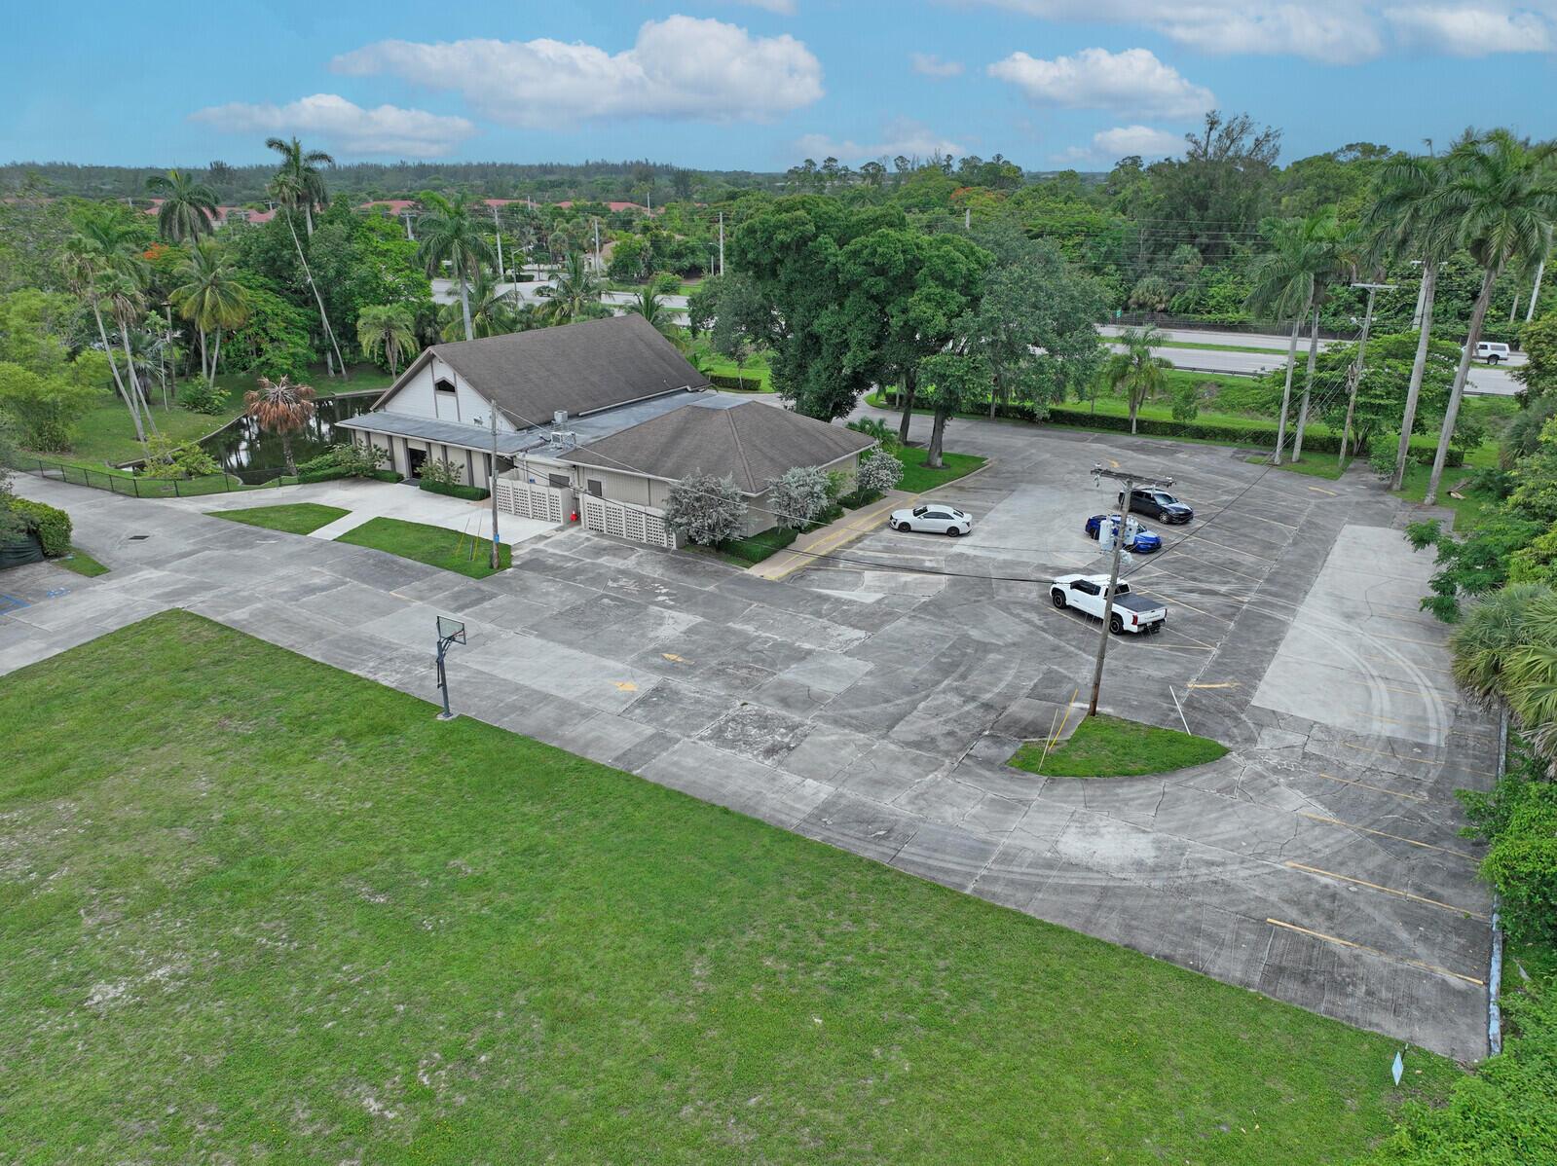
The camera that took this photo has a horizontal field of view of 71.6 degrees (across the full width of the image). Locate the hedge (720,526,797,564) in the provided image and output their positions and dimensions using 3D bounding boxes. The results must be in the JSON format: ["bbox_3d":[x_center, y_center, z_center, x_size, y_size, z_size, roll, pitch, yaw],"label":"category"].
[{"bbox_3d":[-1.370,-2.405,63.619,2.800,0.750,4.600,12,24,29],"label":"hedge"}]

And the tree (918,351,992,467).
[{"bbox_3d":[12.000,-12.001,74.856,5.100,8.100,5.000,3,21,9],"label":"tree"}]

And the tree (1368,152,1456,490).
[{"bbox_3d":[39.300,-15.812,67.187,6.200,20.700,6.000,12,24,28],"label":"tree"}]

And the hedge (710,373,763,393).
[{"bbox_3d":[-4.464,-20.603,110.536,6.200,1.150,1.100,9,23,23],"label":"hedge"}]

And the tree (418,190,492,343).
[{"bbox_3d":[-29.934,-27.784,102.475,7.000,17.920,7.000,-6,22,-15],"label":"tree"}]

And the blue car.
[{"bbox_3d":[19.320,-2.876,60.360,1.800,1.420,4.300,-12,24,-28],"label":"blue car"}]

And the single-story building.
[{"bbox_3d":[-10.321,-12.999,77.192,34.900,8.650,24.300,12,24,29],"label":"single-story building"}]

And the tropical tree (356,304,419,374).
[{"bbox_3d":[-38.100,-23.564,105.765,6.000,7.600,5.800,-7,22,-18],"label":"tropical tree"}]

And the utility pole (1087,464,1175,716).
[{"bbox_3d":[12.848,0.443,41.176,3.150,9.630,1.100,14,25,32],"label":"utility pole"}]

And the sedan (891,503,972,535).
[{"bbox_3d":[8.820,-3.675,62.431,4.760,1.430,1.840,6,22,15],"label":"sedan"}]

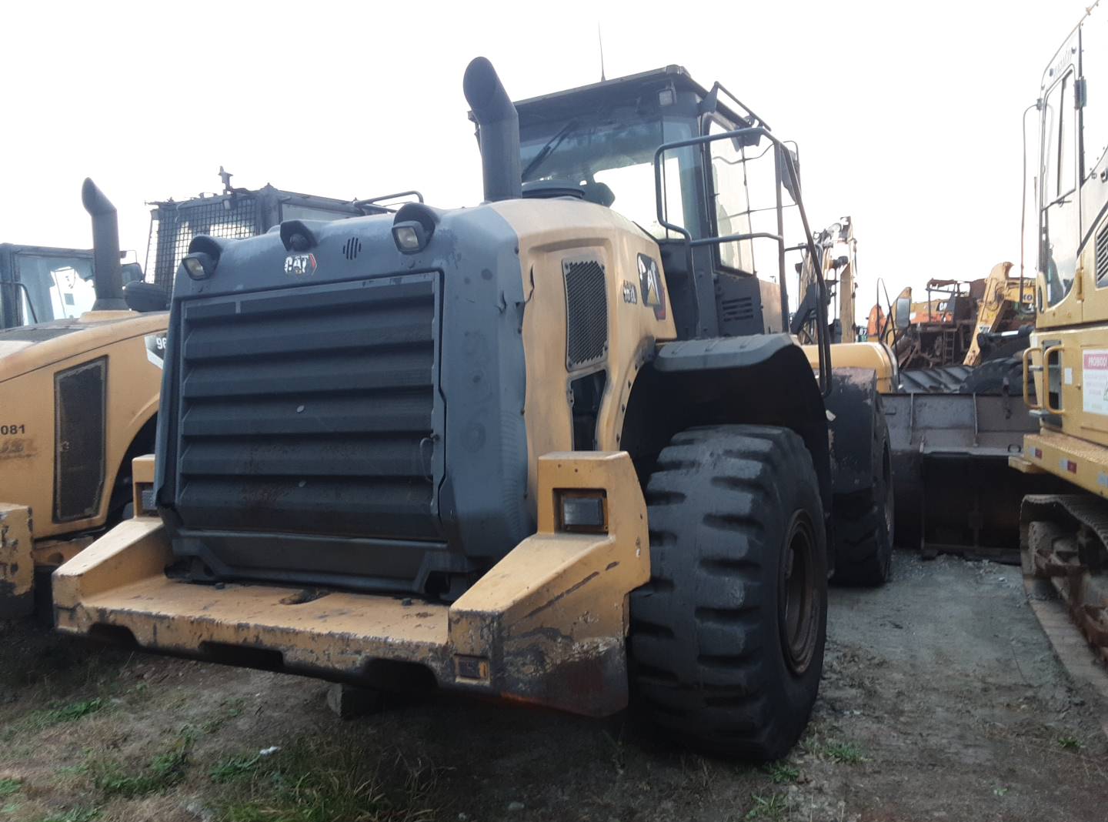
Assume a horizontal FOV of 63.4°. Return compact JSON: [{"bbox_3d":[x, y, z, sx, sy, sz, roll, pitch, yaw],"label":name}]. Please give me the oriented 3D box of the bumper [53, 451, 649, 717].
[{"bbox_3d":[-0.865,0.656,3.420,2.343,0.942,0.877,-2,2,28],"label":"bumper"}]

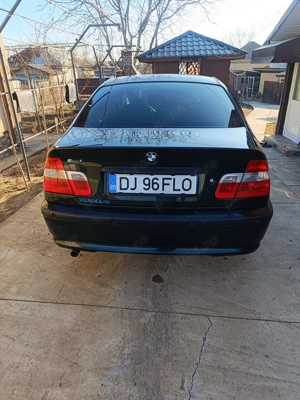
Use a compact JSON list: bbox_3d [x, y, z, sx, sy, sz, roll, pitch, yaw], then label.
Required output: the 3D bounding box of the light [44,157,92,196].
[{"bbox_3d":[-0.543,-0.163,1.799,0.385,0.230,0.180,7,26,17],"label":"light"}]

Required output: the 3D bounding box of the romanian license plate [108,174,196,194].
[{"bbox_3d":[0.014,-0.096,1.637,0.520,0.112,0.012,1,17,4],"label":"romanian license plate"}]

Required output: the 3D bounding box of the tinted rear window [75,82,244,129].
[{"bbox_3d":[0.073,-0.801,2.300,1.280,0.110,0.710,1,49,4],"label":"tinted rear window"}]

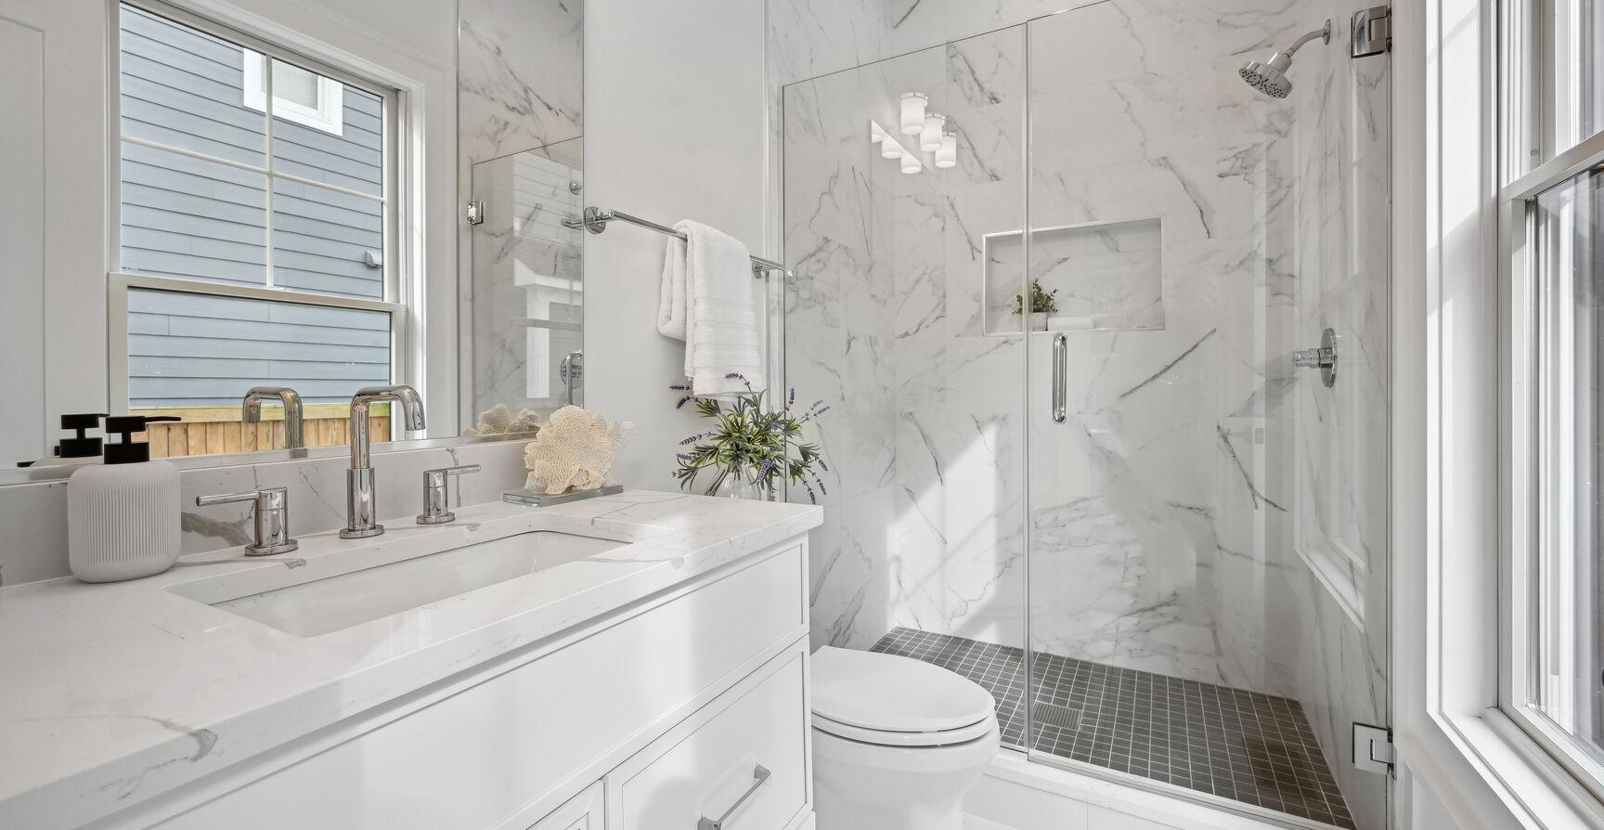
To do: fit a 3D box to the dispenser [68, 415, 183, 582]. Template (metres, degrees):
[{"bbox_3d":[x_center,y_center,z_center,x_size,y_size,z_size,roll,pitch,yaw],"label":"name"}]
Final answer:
[{"bbox_3d":[-0.698,0.086,0.654,0.090,0.168,0.081,-1,2,-15],"label":"dispenser"}]

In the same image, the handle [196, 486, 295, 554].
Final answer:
[{"bbox_3d":[-0.650,0.127,0.733,0.049,0.081,0.093,1,2,29],"label":"handle"}]

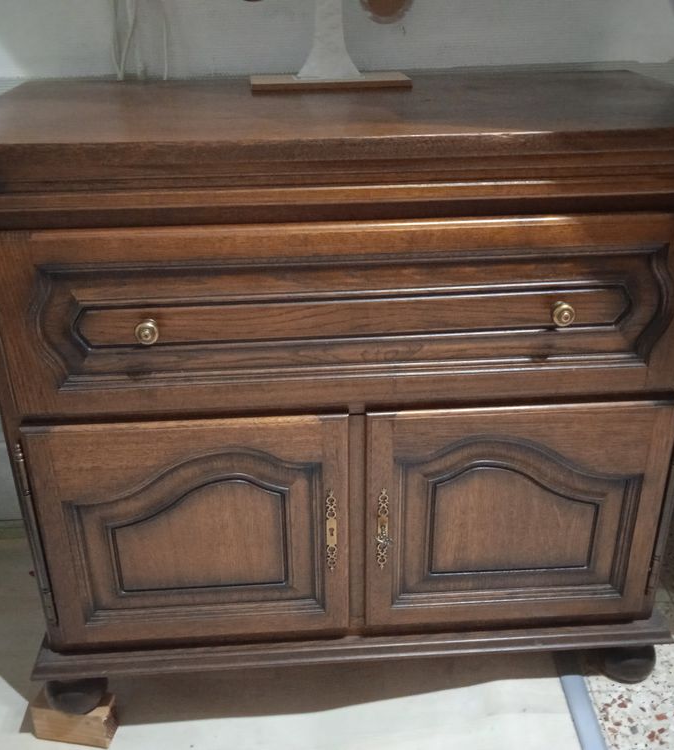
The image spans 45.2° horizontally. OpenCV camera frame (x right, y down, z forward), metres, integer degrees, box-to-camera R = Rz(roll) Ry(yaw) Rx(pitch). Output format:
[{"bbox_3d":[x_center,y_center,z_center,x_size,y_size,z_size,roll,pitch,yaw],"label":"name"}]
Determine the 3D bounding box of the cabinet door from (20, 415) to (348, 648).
[{"bbox_3d":[-0.200,0.229,1.174,0.435,0.380,0.026,-2,27,-3],"label":"cabinet door"}]

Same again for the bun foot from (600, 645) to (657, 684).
[{"bbox_3d":[0.473,0.456,1.325,0.096,0.077,0.096,-2,27,-3],"label":"bun foot"}]

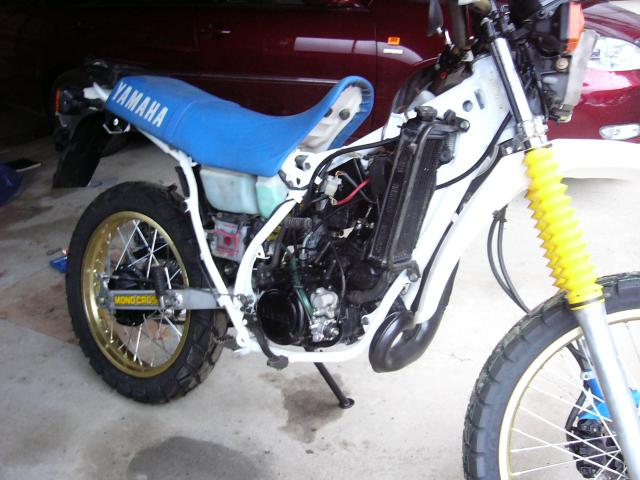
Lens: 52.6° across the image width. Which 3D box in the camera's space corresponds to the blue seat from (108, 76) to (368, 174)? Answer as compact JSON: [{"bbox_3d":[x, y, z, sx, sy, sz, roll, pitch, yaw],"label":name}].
[{"bbox_3d":[-0.228,-0.314,1.655,0.785,0.245,0.226,13,12,34],"label":"blue seat"}]

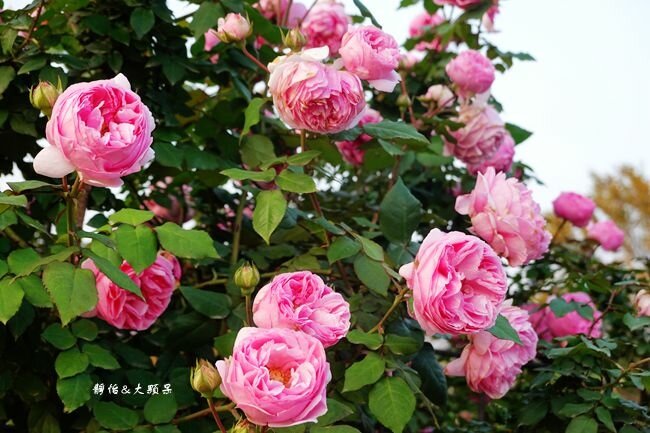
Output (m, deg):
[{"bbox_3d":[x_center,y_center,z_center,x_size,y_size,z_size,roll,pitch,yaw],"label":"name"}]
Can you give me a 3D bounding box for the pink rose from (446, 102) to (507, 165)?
[{"bbox_3d":[0.195,-0.106,1.520,0.078,0.077,0.065,4,6,-35],"label":"pink rose"}]

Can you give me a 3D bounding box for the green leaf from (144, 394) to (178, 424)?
[{"bbox_3d":[-0.161,0.190,1.173,0.034,0.029,0.015,0,-5,0],"label":"green leaf"}]

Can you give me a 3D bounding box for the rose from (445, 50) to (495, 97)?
[{"bbox_3d":[0.188,-0.186,1.550,0.062,0.057,0.060,0,-6,0],"label":"rose"}]

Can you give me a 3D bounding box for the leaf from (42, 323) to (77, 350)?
[{"bbox_3d":[-0.243,0.110,1.090,0.036,0.028,0.009,10,-46,-24],"label":"leaf"}]

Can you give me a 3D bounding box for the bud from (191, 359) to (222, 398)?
[{"bbox_3d":[-0.104,0.143,1.050,0.027,0.035,0.027,-7,-6,0],"label":"bud"}]

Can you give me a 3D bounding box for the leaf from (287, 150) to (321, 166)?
[{"bbox_3d":[-0.021,-0.057,1.173,0.034,0.016,0.020,0,-5,-6],"label":"leaf"}]

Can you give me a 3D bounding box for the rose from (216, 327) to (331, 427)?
[{"bbox_3d":[-0.043,0.134,1.000,0.095,0.088,0.075,0,-17,-6],"label":"rose"}]

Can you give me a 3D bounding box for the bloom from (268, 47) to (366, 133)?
[{"bbox_3d":[-0.007,-0.117,1.100,0.088,0.076,0.070,2,16,-16],"label":"bloom"}]

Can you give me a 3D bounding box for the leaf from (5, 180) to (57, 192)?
[{"bbox_3d":[-0.270,-0.028,1.100,0.050,0.010,0.034,-2,12,-11],"label":"leaf"}]

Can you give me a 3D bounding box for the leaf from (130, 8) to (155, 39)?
[{"bbox_3d":[-0.230,-0.243,1.500,0.030,0.038,0.010,0,-18,0],"label":"leaf"}]

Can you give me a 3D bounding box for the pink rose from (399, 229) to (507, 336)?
[{"bbox_3d":[0.112,0.058,1.040,0.093,0.093,0.075,1,-6,-25],"label":"pink rose"}]

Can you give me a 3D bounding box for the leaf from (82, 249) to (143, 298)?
[{"bbox_3d":[-0.177,0.049,1.000,0.066,0.012,0.036,39,31,15],"label":"leaf"}]

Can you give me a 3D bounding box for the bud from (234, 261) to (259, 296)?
[{"bbox_3d":[-0.069,0.055,1.060,0.023,0.031,0.023,0,3,0],"label":"bud"}]

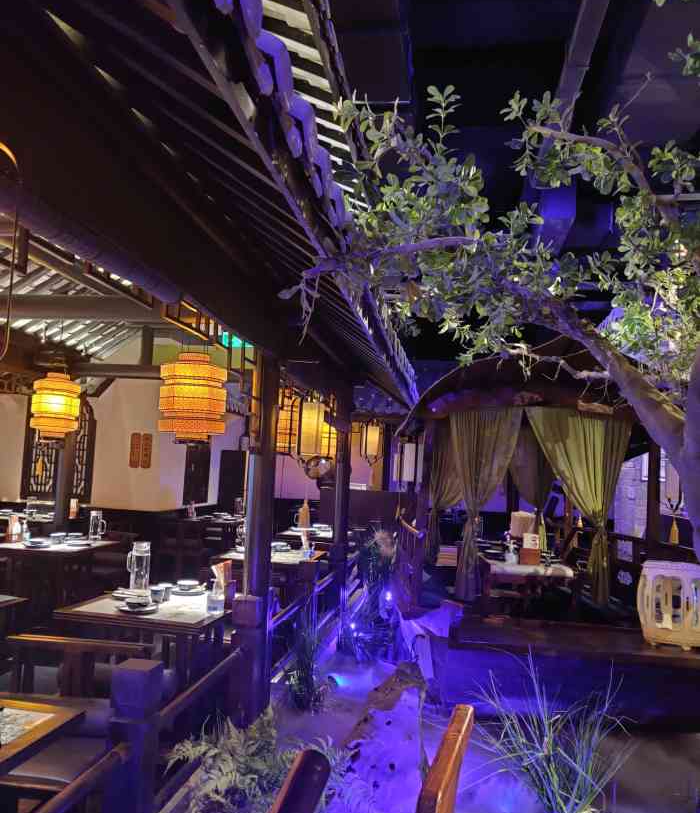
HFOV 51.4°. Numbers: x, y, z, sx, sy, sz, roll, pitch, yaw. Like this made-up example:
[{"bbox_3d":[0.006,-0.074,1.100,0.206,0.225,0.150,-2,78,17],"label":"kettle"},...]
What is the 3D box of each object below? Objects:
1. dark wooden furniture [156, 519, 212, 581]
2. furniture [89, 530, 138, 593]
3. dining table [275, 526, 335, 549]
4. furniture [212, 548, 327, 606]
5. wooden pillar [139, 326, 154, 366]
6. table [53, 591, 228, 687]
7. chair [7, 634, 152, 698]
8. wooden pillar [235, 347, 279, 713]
[{"bbox_3d":[-1.972,1.770,8.608,0.570,0.780,0.520,2,-5,9],"label":"dark wooden furniture"},{"bbox_3d":[-2.317,1.621,6.947,0.530,0.780,0.520,2,-5,9],"label":"furniture"},{"bbox_3d":[-0.371,1.838,8.366,0.820,0.750,0.920,2,-5,9],"label":"dining table"},{"bbox_3d":[-0.696,1.657,6.299,0.830,0.750,0.920,2,-5,9],"label":"furniture"},{"bbox_3d":[-1.992,-0.598,7.144,0.100,0.400,0.100,2,-5,9],"label":"wooden pillar"},{"bbox_3d":[-1.060,1.452,3.966,0.800,0.750,0.930,2,-5,9],"label":"table"},{"bbox_3d":[-1.175,1.336,2.776,0.580,0.780,0.480,2,-5,9],"label":"chair"},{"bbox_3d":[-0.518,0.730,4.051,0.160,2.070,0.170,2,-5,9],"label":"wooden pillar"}]

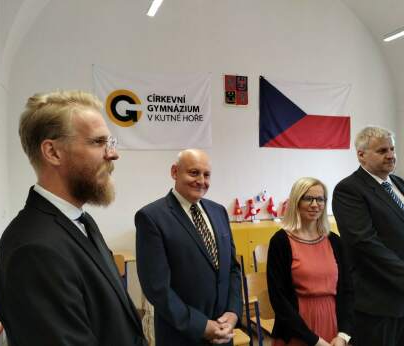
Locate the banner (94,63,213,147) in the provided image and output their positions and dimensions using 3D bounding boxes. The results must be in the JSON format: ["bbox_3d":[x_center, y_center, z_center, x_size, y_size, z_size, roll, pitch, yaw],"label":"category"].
[{"bbox_3d":[-0.576,-0.780,4.620,1.500,1.000,0.030,-1,3,-18],"label":"banner"}]

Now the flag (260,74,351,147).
[{"bbox_3d":[1.505,-0.836,5.310,1.500,0.980,0.030,-1,3,-18],"label":"flag"}]

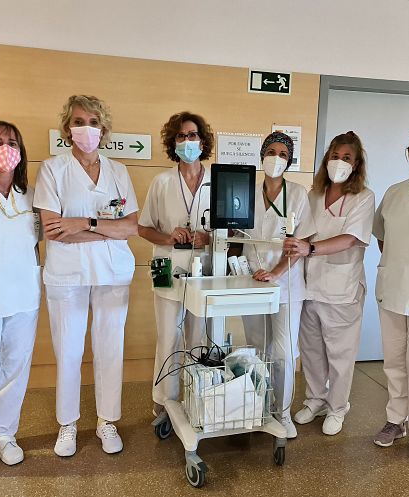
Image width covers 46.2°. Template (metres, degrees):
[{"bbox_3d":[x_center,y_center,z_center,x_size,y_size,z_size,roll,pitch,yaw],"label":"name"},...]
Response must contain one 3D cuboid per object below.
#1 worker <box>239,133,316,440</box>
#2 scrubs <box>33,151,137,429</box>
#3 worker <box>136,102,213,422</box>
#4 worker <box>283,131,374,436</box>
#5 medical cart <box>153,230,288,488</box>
[{"bbox_3d":[0.367,0.219,2.585,0.402,1.655,0.400,4,9,15],"label":"worker"},{"bbox_3d":[-0.597,0.224,2.409,0.508,1.395,0.320,0,9,-10],"label":"scrubs"},{"bbox_3d":[-0.154,0.133,2.696,0.425,1.753,0.380,0,9,-10],"label":"worker"},{"bbox_3d":[0.685,0.200,2.702,0.515,1.677,0.450,7,10,30],"label":"worker"},{"bbox_3d":[0.088,0.490,2.407,0.510,1.157,0.520,-2,10,-25],"label":"medical cart"}]

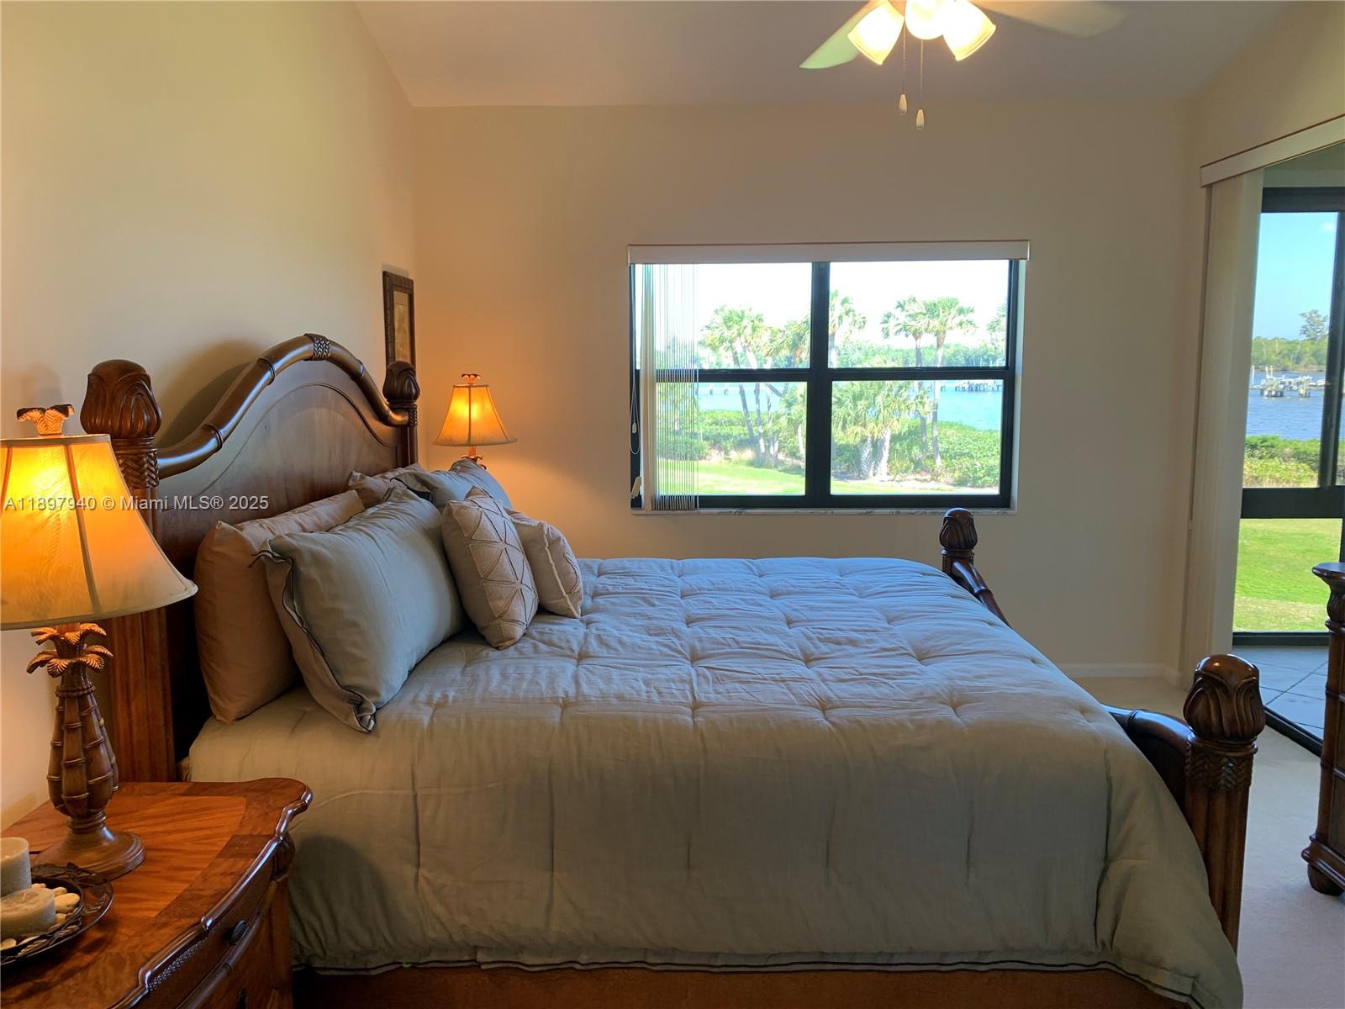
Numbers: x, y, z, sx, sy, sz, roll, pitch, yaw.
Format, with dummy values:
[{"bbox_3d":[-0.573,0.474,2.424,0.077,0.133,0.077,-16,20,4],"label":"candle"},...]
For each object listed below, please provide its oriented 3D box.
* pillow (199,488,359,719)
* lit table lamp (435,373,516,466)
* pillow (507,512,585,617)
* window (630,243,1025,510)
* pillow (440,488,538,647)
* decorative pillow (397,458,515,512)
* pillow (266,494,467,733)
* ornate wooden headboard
[{"bbox_3d":[-0.943,0.196,2.634,0.200,0.460,0.880,-7,8,2],"label":"pillow"},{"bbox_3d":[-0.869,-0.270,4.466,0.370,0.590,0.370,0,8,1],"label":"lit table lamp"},{"bbox_3d":[-0.421,0.176,3.291,0.140,0.320,0.430,-22,15,-17],"label":"pillow"},{"bbox_3d":[0.736,-0.601,4.886,1.900,1.272,0.130,0,8,1],"label":"window"},{"bbox_3d":[-0.544,0.175,2.980,0.150,0.430,0.420,-25,7,4],"label":"pillow"},{"bbox_3d":[-0.723,0.075,3.553,0.210,0.500,0.900,-27,7,4],"label":"decorative pillow"},{"bbox_3d":[-0.748,0.215,2.634,0.210,0.500,0.920,-27,7,4],"label":"pillow"},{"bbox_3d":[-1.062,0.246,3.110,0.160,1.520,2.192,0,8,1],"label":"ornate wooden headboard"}]

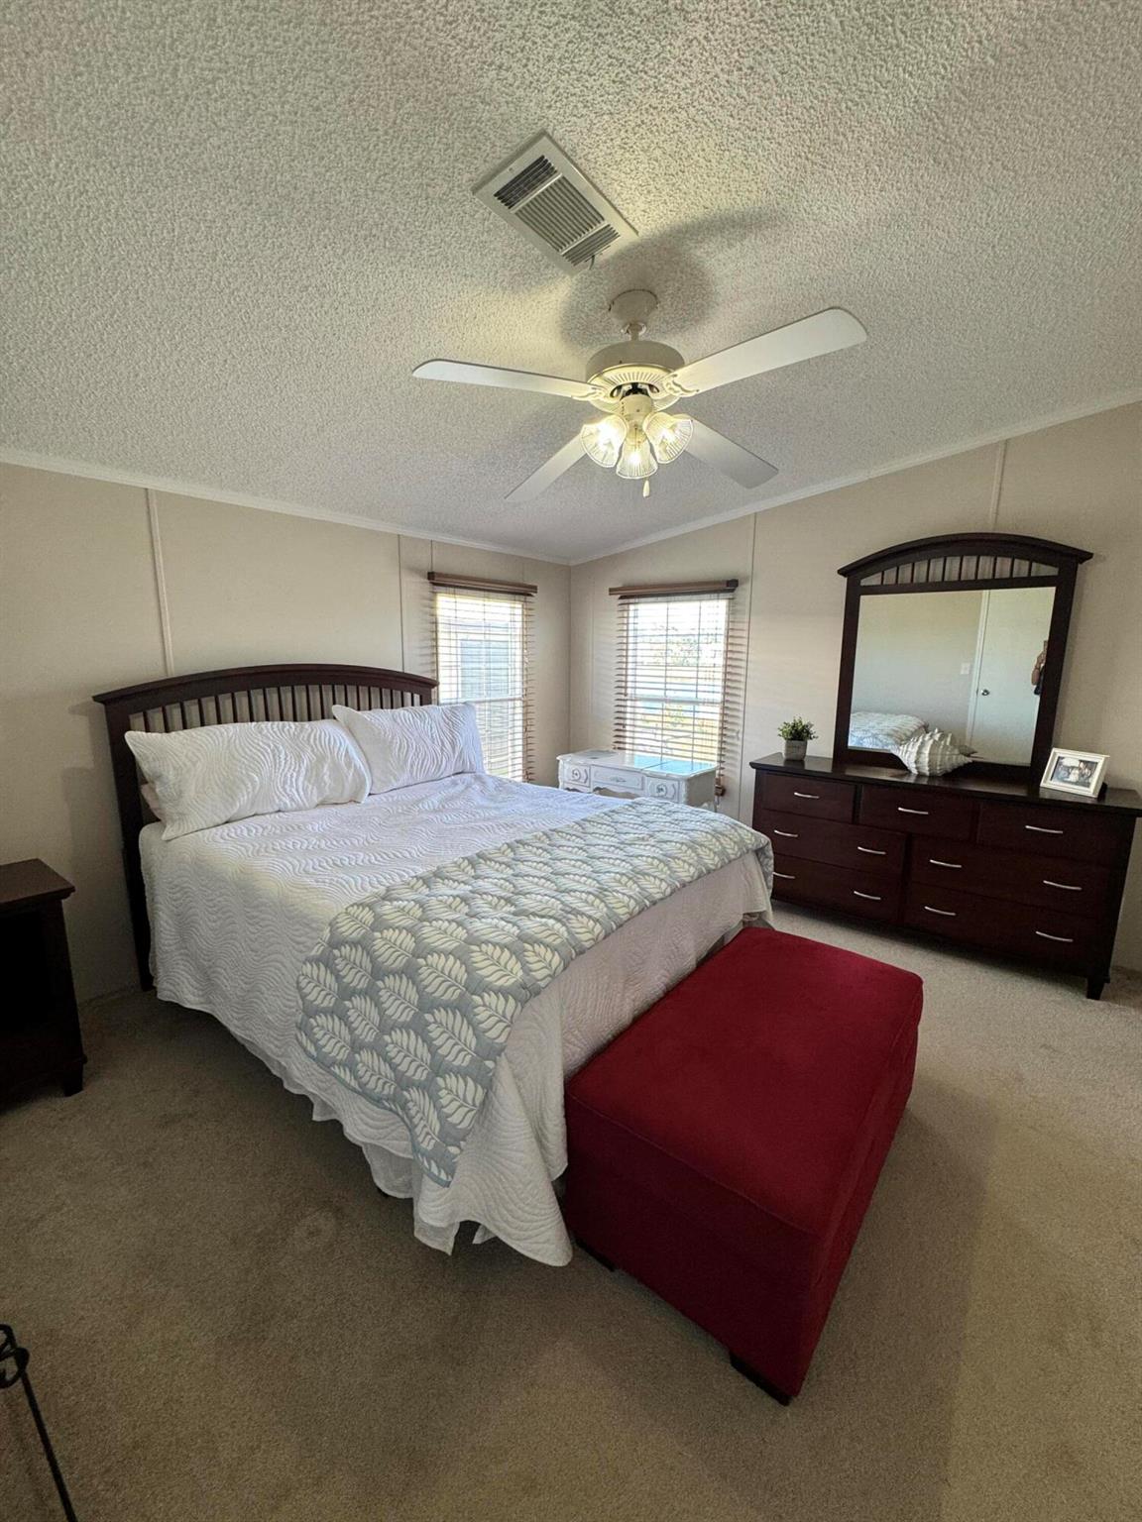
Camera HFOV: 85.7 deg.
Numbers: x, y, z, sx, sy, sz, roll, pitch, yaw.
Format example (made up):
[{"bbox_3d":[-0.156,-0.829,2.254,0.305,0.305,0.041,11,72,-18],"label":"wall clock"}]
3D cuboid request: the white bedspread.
[{"bbox_3d":[-0.418,0.617,2.462,2.060,0.690,1.600,8,13,38],"label":"white bedspread"}]

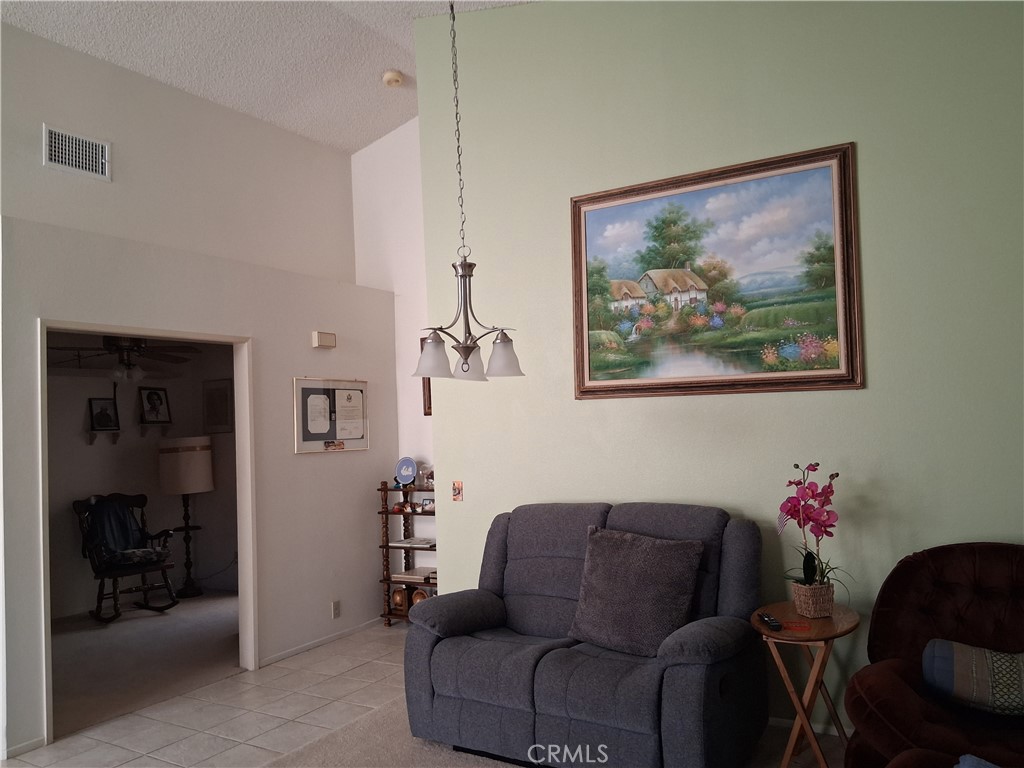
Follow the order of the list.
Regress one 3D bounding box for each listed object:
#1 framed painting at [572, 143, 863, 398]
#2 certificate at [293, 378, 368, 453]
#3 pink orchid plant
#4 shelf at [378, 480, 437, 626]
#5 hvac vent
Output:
[{"bbox_3d":[0.940,-0.490,3.771,1.405,1.090,0.050,-3,-3,32],"label":"framed painting"},{"bbox_3d":[-1.281,0.226,5.536,0.030,0.508,0.715,-5,-4,32],"label":"certificate"},{"bbox_3d":[1.250,0.593,3.231,0.235,0.528,0.190,-5,-4,32],"label":"pink orchid plant"},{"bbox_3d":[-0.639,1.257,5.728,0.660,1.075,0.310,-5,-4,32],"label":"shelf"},{"bbox_3d":[-2.529,-1.350,4.491,0.030,0.242,0.388,-5,-4,32],"label":"hvac vent"}]

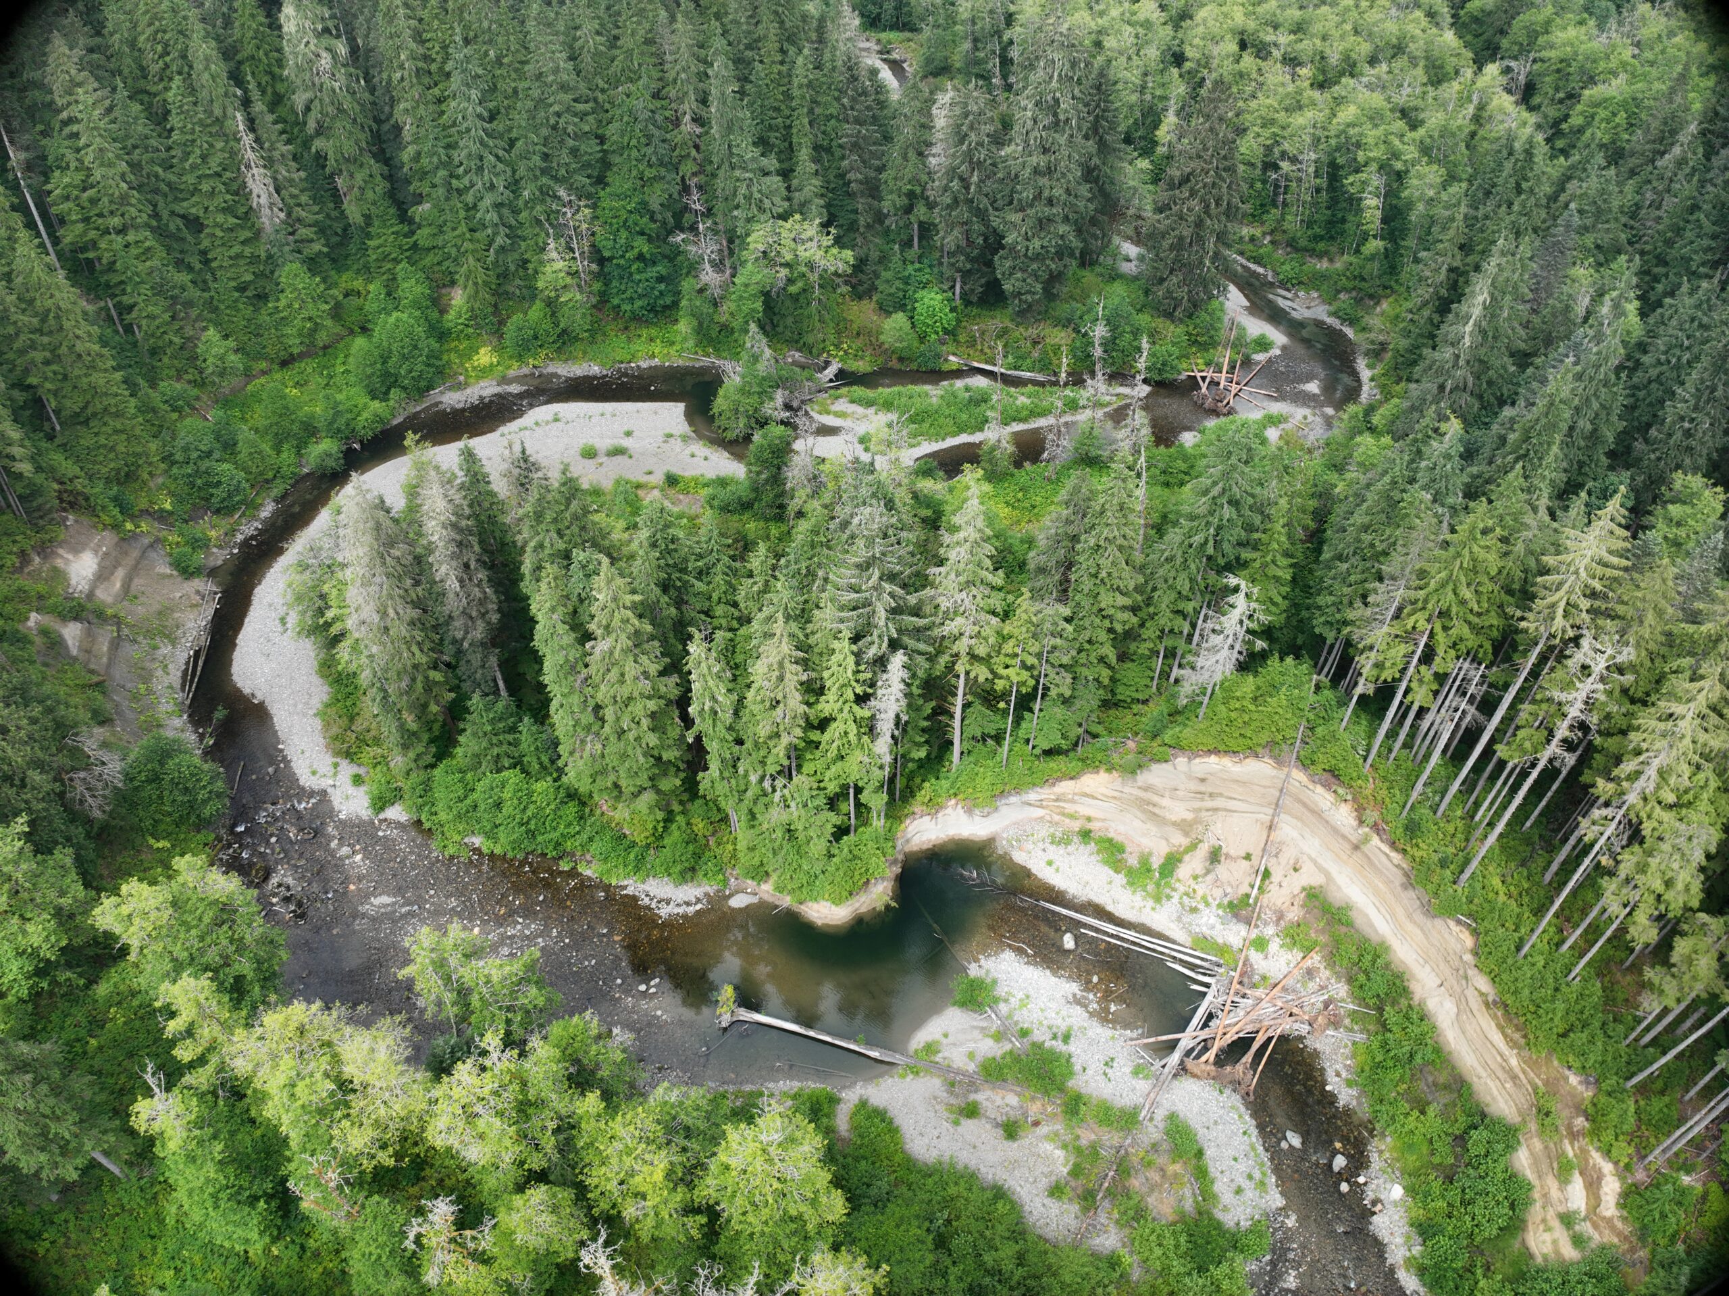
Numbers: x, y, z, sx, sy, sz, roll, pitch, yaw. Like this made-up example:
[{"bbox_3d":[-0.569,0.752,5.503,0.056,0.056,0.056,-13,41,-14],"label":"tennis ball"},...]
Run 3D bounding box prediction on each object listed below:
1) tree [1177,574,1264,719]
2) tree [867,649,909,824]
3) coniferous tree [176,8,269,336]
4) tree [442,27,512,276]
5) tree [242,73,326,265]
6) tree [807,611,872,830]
[{"bbox_3d":[32.552,0.252,108.273,8.040,18.020,8.040,3,43,0],"label":"tree"},{"bbox_3d":[1.950,7.822,96.452,3.600,21.130,3.600,3,43,0],"label":"tree"},{"bbox_3d":[-79.659,-57.954,149.801,8.500,39.280,8.500,3,43,0],"label":"coniferous tree"},{"bbox_3d":[-52.994,-65.482,162.636,7.940,34.470,7.940,3,43,0],"label":"tree"},{"bbox_3d":[-80.242,-63.765,164.152,7.930,28.160,7.930,3,43,0],"label":"tree"},{"bbox_3d":[-1.789,6.707,94.277,5.400,25.490,5.400,3,43,0],"label":"tree"}]

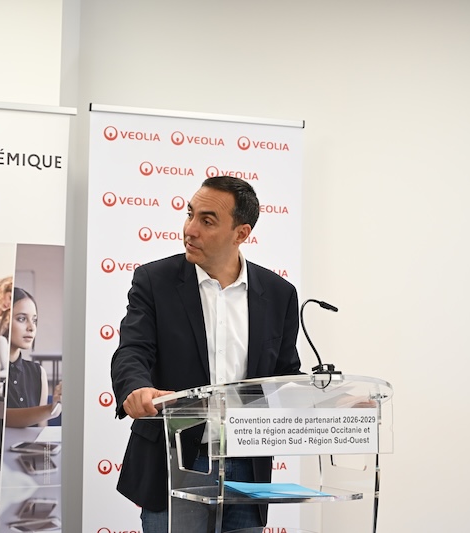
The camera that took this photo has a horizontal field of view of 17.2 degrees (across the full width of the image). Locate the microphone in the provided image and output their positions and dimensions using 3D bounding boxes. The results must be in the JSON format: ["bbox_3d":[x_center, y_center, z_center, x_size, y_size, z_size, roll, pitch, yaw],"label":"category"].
[{"bbox_3d":[0.230,0.188,4.180,0.105,0.200,0.075,2,-5,-17],"label":"microphone"}]

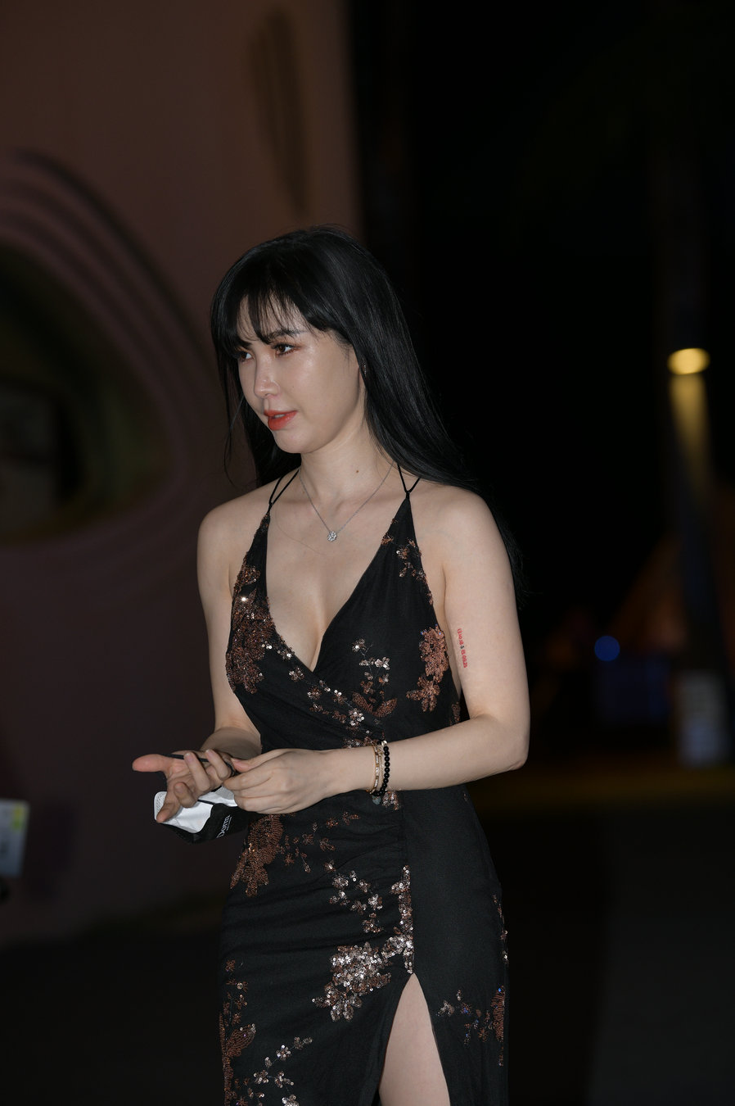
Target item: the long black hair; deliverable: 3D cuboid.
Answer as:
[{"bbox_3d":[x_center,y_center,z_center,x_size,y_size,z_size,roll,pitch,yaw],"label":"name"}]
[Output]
[{"bbox_3d":[-0.011,-0.152,4.450,0.240,0.400,0.300,-1,2,41],"label":"long black hair"}]

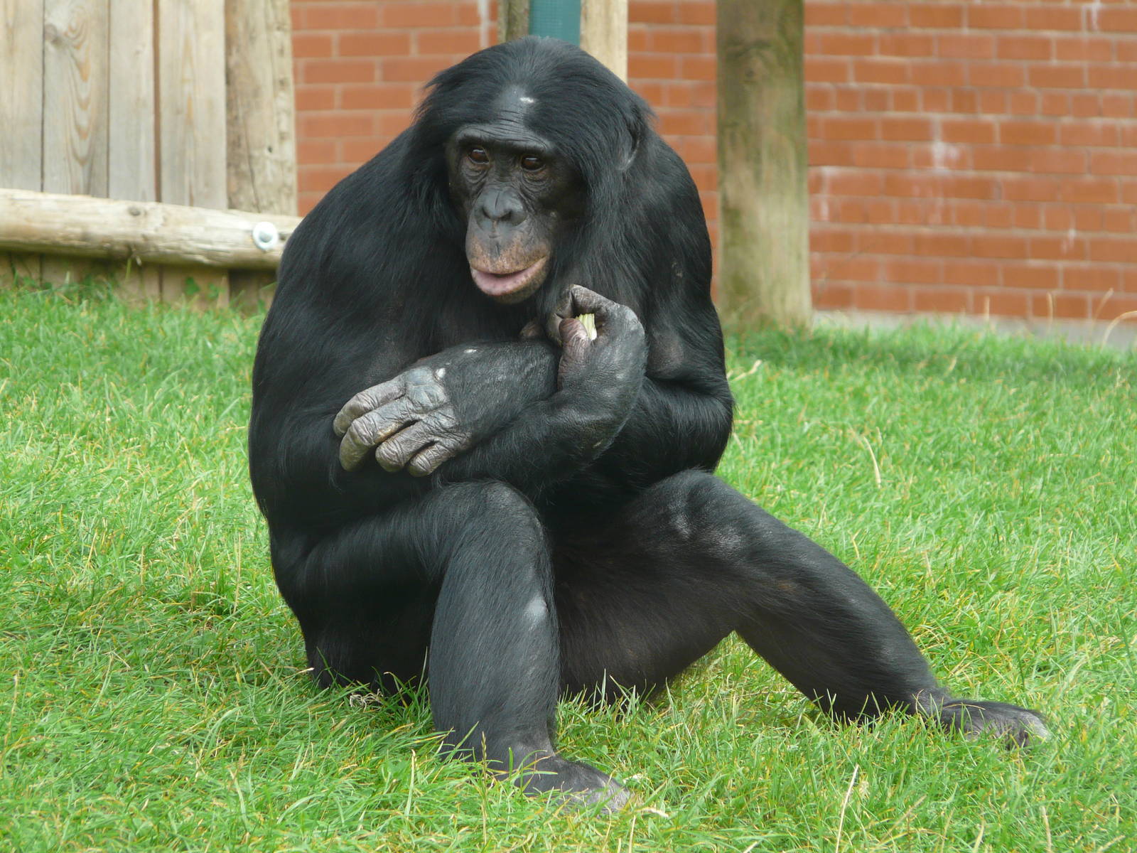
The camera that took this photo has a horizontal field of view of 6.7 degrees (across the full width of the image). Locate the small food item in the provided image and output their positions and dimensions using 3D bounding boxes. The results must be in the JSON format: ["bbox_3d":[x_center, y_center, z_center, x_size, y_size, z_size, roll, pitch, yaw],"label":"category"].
[{"bbox_3d":[0.017,-0.100,9.680,0.023,0.032,0.020,-12,6,-6],"label":"small food item"}]

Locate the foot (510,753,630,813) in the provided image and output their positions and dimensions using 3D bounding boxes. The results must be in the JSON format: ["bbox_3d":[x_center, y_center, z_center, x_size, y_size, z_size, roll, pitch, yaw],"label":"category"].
[{"bbox_3d":[-0.017,0.346,9.500,0.085,0.070,0.190,-9,12,-43],"label":"foot"}]

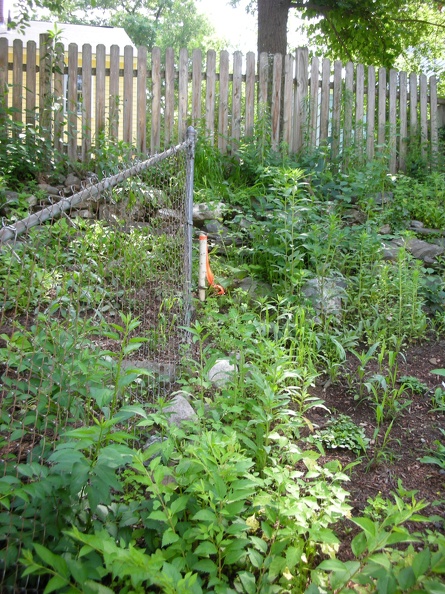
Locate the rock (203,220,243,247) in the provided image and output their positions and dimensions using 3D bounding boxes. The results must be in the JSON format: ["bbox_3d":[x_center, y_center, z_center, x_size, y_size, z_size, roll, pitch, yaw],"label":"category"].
[{"bbox_3d":[0.000,-0.539,5.100,0.340,0.220,0.280,0,-1,0],"label":"rock"}]

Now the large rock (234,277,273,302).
[{"bbox_3d":[0.210,-0.056,4.200,0.280,0.180,0.240,0,-1,0],"label":"large rock"}]

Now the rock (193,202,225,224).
[{"bbox_3d":[-0.126,-0.723,5.200,0.290,0.190,0.250,0,-1,0],"label":"rock"}]

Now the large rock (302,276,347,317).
[{"bbox_3d":[0.688,0.000,4.050,0.300,0.270,0.250,0,-1,0],"label":"large rock"}]

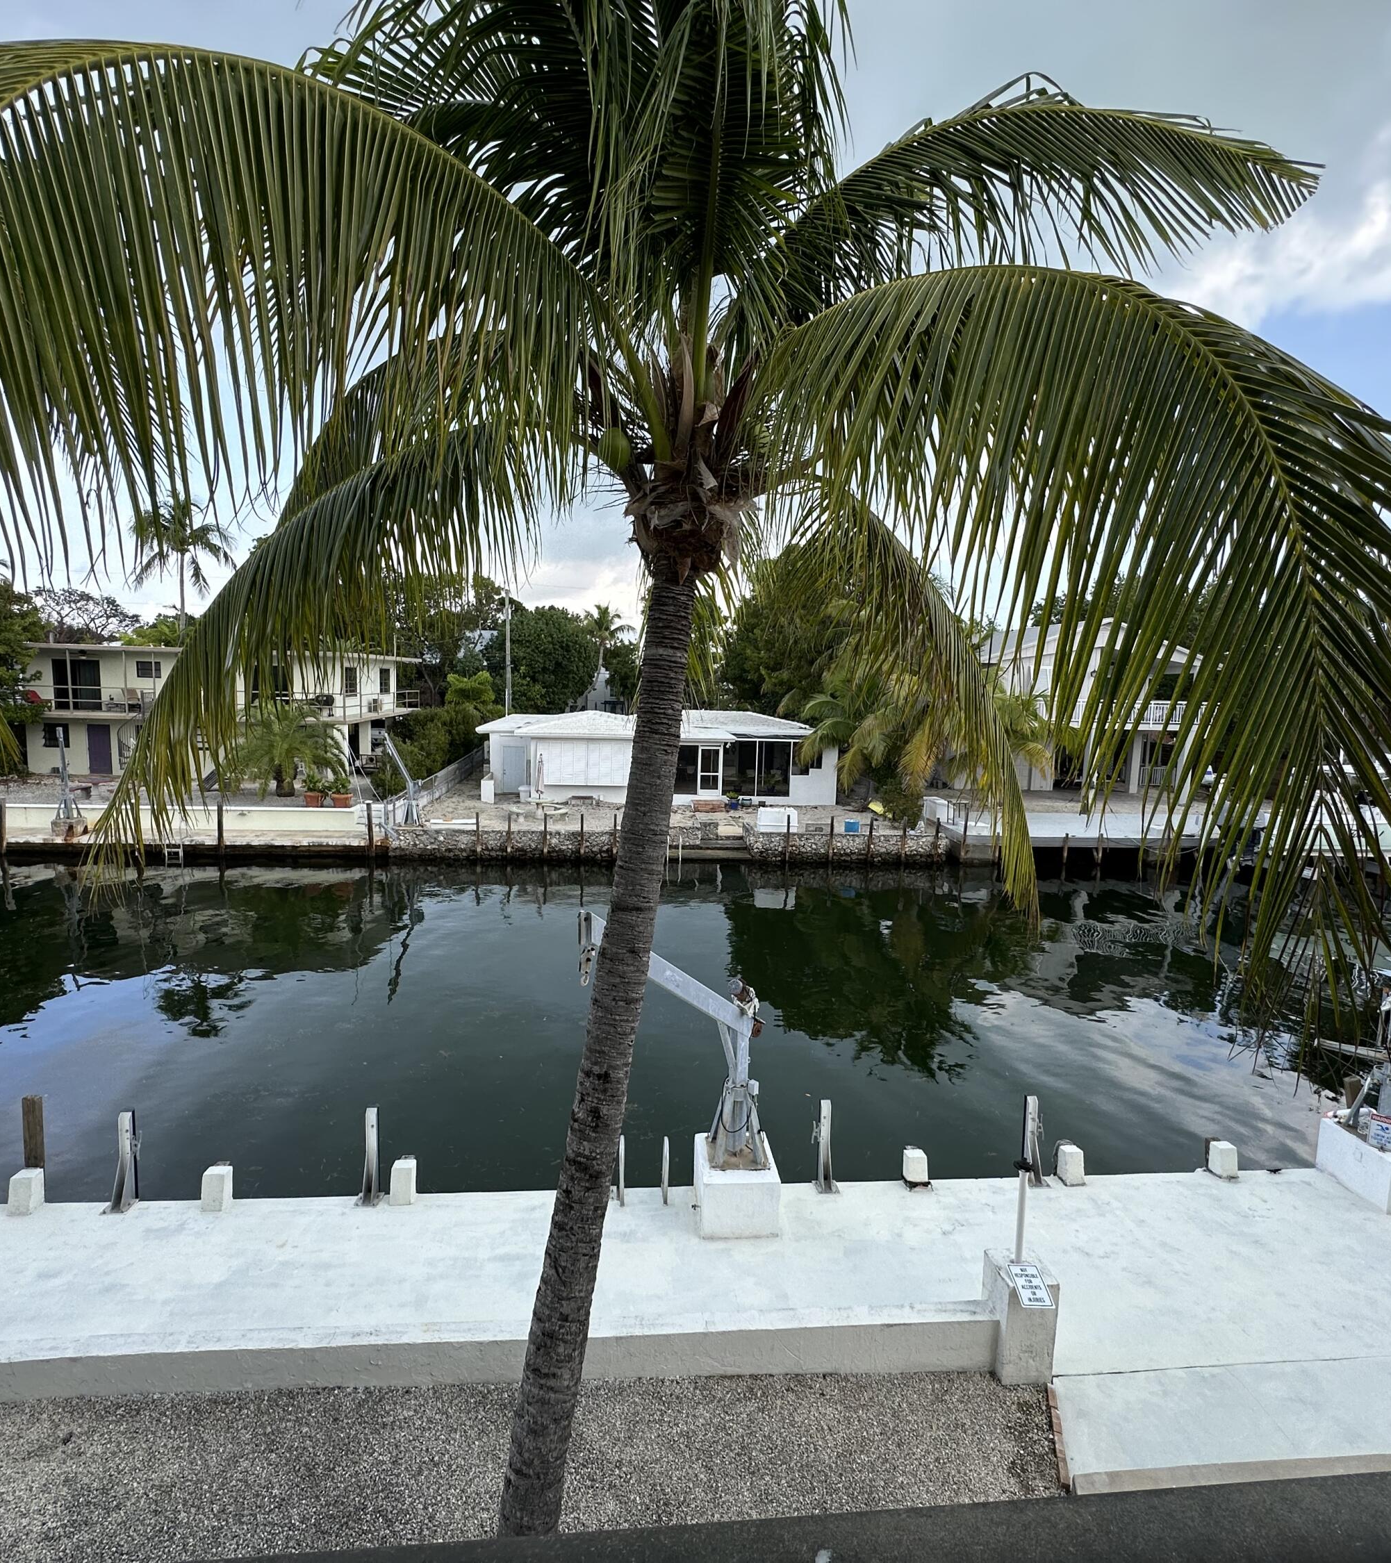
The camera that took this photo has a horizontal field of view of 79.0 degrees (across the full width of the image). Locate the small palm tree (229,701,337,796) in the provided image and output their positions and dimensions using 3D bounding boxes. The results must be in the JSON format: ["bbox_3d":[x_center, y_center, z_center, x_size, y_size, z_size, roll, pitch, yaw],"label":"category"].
[{"bbox_3d":[-14.898,-1.220,30.791,3.900,3.600,3.700,1,6,-5],"label":"small palm tree"}]

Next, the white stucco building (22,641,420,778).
[{"bbox_3d":[-21.641,-3.475,41.316,15.690,5.600,10.000,0,6,-12],"label":"white stucco building"}]

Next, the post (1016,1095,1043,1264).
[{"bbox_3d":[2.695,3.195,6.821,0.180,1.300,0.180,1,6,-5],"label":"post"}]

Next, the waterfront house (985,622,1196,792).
[{"bbox_3d":[18.763,-3.990,46.019,10.910,8.300,10.500,1,6,-5],"label":"waterfront house"}]

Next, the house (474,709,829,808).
[{"bbox_3d":[-1.959,-1.334,38.334,15.100,3.550,9.600,1,6,-5],"label":"house"}]

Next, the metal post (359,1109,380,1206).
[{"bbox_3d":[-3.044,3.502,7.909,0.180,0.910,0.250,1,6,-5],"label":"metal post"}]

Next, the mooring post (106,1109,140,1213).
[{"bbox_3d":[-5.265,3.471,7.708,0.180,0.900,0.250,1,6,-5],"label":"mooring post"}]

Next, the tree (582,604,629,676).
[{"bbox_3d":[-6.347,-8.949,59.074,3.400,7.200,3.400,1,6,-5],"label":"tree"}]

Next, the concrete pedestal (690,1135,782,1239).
[{"bbox_3d":[0.381,3.782,7.930,0.700,0.530,0.830,1,6,-5],"label":"concrete pedestal"}]

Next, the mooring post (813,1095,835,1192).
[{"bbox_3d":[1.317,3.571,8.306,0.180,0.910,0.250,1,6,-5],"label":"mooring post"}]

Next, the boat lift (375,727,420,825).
[{"bbox_3d":[-9.362,-0.072,26.454,0.900,3.050,2.100,4,6,22],"label":"boat lift"}]

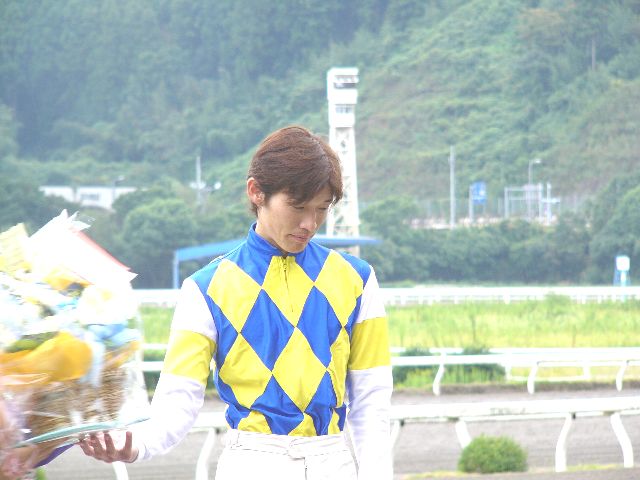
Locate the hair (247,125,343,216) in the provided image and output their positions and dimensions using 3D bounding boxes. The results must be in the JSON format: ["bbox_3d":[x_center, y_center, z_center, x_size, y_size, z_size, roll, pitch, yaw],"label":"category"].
[{"bbox_3d":[-0.051,-0.120,7.903,0.177,0.210,0.210,0,25,-36],"label":"hair"}]

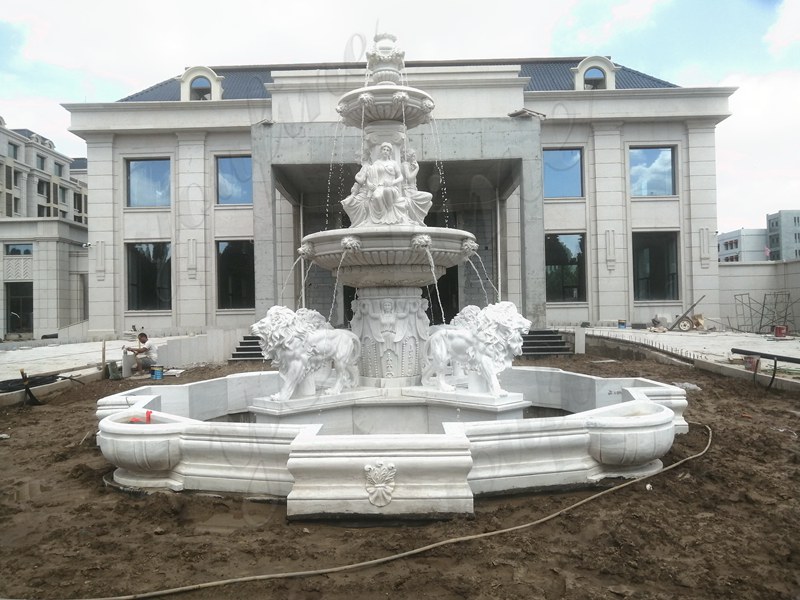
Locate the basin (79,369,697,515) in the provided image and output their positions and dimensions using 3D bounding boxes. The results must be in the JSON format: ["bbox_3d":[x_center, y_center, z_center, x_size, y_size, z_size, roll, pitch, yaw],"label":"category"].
[{"bbox_3d":[-0.110,1.420,7.925,7.100,0.560,7.000,-1,-1,1],"label":"basin"}]

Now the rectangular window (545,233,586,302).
[{"bbox_3d":[6.969,-1.375,25.427,1.870,2.920,0.200,-1,-1,1],"label":"rectangular window"}]

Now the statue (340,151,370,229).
[{"bbox_3d":[-0.521,-1.447,7.995,0.480,1.080,0.520,-1,-1,1],"label":"statue"}]

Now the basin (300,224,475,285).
[{"bbox_3d":[-0.144,-0.494,7.967,2.320,0.660,2.320,-1,-1,0],"label":"basin"}]

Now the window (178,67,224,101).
[{"bbox_3d":[-8.748,-9.320,26.481,1.900,1.750,1.200,-1,-1,1],"label":"window"}]

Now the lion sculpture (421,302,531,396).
[{"bbox_3d":[0.845,0.560,7.031,0.500,1.022,1.584,0,-2,-44],"label":"lion sculpture"}]

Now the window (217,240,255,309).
[{"bbox_3d":[-6.923,-1.076,25.648,1.850,2.900,0.200,-1,-1,1],"label":"window"}]

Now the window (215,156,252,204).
[{"bbox_3d":[-7.135,-5.183,26.062,1.850,2.050,0.250,-1,-1,1],"label":"window"}]

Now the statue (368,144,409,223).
[{"bbox_3d":[-0.168,-1.461,7.618,0.560,1.080,0.480,-1,-1,1],"label":"statue"}]

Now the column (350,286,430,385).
[{"bbox_3d":[-0.127,0.442,8.026,1.018,1.171,1.018,-1,-1,1],"label":"column"}]

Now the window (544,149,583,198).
[{"bbox_3d":[6.975,-5.451,25.791,1.850,2.050,0.250,-1,-1,1],"label":"window"}]

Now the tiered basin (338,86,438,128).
[{"bbox_3d":[-0.179,-2.453,8.009,1.300,0.340,1.300,-1,-1,0],"label":"tiered basin"}]

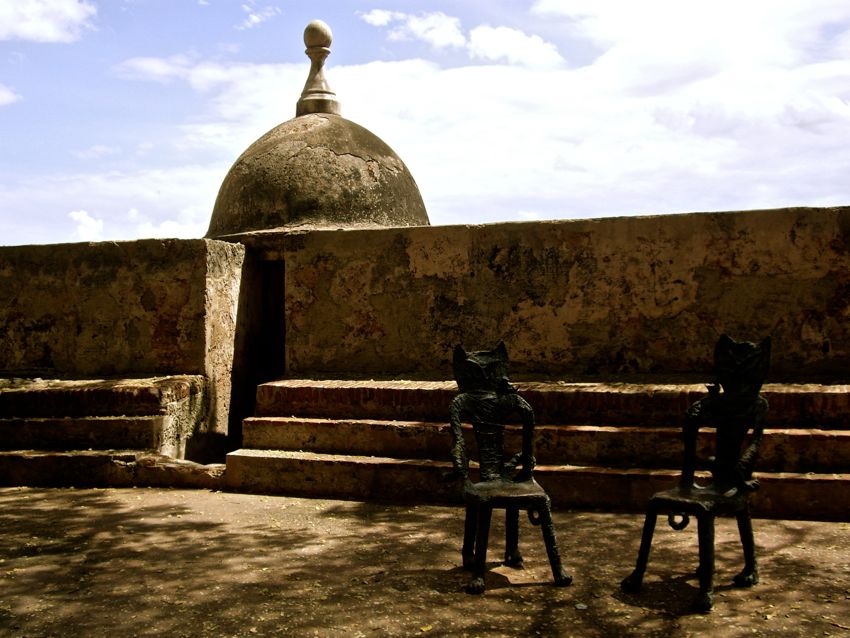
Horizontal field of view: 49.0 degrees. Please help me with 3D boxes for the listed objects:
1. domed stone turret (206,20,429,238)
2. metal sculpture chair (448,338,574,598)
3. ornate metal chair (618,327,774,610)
[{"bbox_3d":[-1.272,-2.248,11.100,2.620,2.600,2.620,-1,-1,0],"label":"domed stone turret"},{"bbox_3d":[0.441,0.789,5.271,0.570,1.320,0.610,0,-1,-14],"label":"metal sculpture chair"},{"bbox_3d":[1.443,0.766,4.961,0.630,1.340,0.570,0,-1,-44],"label":"ornate metal chair"}]

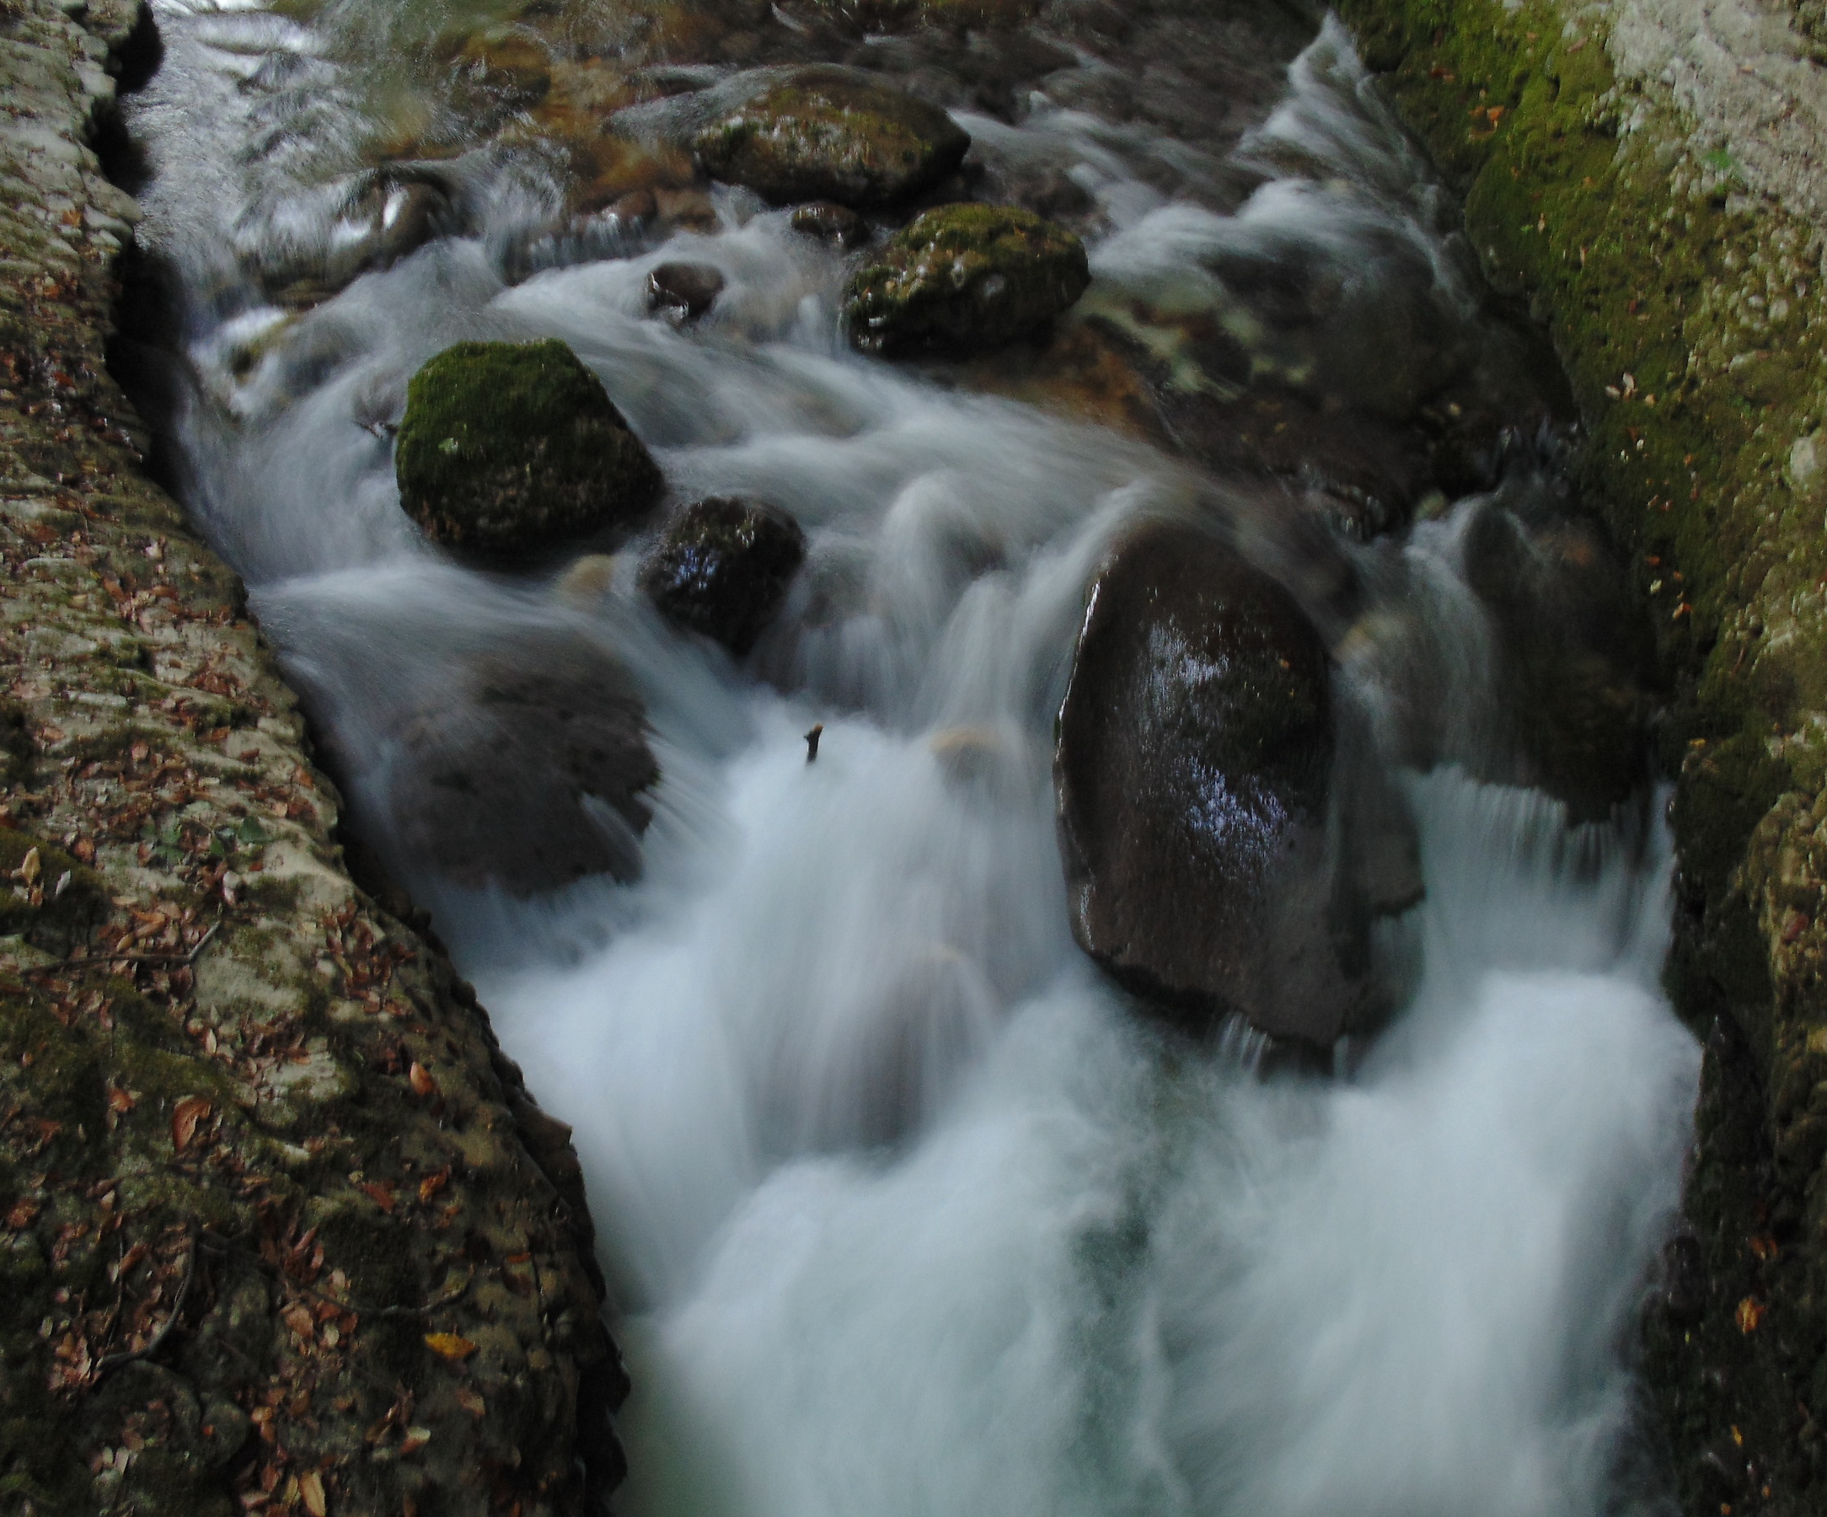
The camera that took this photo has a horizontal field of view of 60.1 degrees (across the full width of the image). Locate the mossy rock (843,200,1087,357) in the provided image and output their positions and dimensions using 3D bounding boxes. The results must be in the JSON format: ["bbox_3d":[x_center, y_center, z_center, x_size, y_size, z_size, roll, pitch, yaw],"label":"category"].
[{"bbox_3d":[0.284,-2.517,8.300,1.270,0.680,1.000,0,35,0],"label":"mossy rock"}]

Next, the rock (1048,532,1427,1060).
[{"bbox_3d":[1.139,0.095,5.850,1.250,1.400,1.750,-5,35,-7],"label":"rock"}]

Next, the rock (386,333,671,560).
[{"bbox_3d":[-1.652,-1.335,6.850,1.120,0.850,1.000,0,35,0],"label":"rock"}]

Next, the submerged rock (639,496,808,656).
[{"bbox_3d":[-0.759,-0.735,6.350,0.670,0.570,0.630,0,35,0],"label":"submerged rock"}]

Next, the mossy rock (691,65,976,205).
[{"bbox_3d":[-0.506,-3.891,9.900,1.730,0.750,1.300,0,35,0],"label":"mossy rock"}]

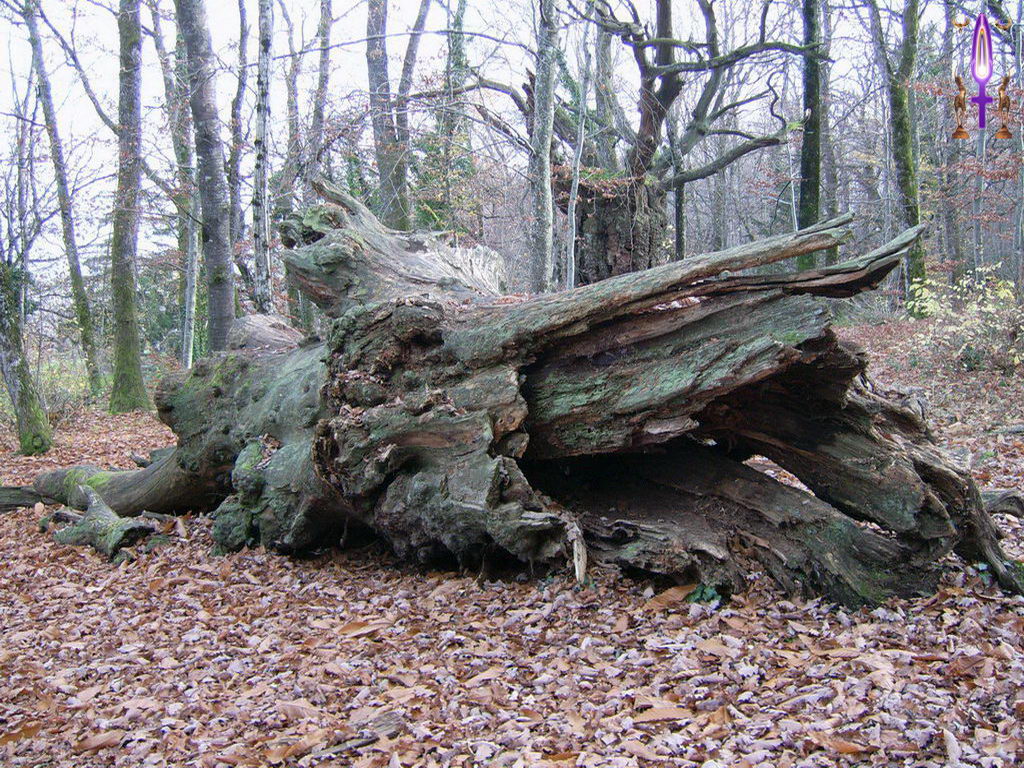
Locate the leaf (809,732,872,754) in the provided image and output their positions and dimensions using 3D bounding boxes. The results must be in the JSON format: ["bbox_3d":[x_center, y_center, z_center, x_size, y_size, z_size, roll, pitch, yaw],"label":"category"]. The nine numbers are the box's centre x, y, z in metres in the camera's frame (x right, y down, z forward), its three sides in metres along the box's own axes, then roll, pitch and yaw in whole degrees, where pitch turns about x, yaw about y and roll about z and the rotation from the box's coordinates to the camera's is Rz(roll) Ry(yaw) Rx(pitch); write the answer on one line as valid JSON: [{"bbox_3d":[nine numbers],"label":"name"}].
[{"bbox_3d":[1.142,1.246,4.100,0.205,0.035,0.080,5,7,19],"label":"leaf"}]

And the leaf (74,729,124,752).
[{"bbox_3d":[-1.436,1.242,4.110,0.175,0.035,0.075,-6,8,-24],"label":"leaf"}]

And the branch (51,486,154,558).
[{"bbox_3d":[-2.453,0.817,7.080,0.540,0.350,0.420,1,3,10],"label":"branch"}]

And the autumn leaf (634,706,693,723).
[{"bbox_3d":[0.561,1.223,4.380,0.212,0.035,0.085,0,7,-8],"label":"autumn leaf"}]

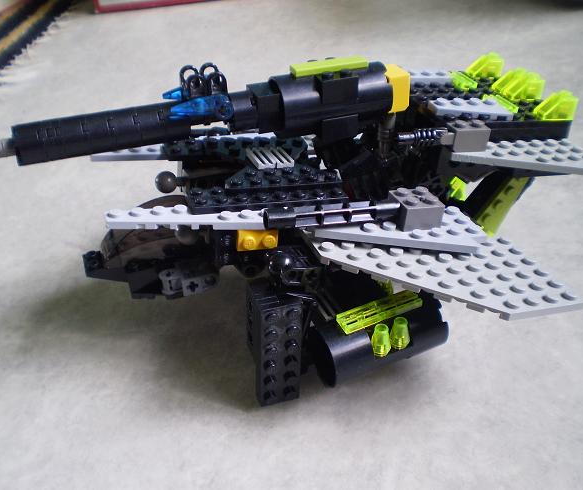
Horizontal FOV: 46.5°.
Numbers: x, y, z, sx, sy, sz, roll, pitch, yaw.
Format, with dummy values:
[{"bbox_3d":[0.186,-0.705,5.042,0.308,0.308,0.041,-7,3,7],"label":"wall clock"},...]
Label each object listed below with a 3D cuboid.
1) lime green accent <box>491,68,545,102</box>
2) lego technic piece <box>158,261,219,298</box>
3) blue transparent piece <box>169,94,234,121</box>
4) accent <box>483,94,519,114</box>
[{"bbox_3d":[0.107,-0.076,0.318,0.016,0.011,0.016,-5,33,-18],"label":"lime green accent"},{"bbox_3d":[-0.042,0.014,0.275,0.024,0.009,0.008,-16,34,-22],"label":"lego technic piece"},{"bbox_3d":[-0.036,-0.054,0.271,0.025,0.009,0.008,-7,33,-18],"label":"blue transparent piece"},{"bbox_3d":[0.092,-0.062,0.301,0.008,0.003,0.016,-5,32,-19],"label":"accent"}]

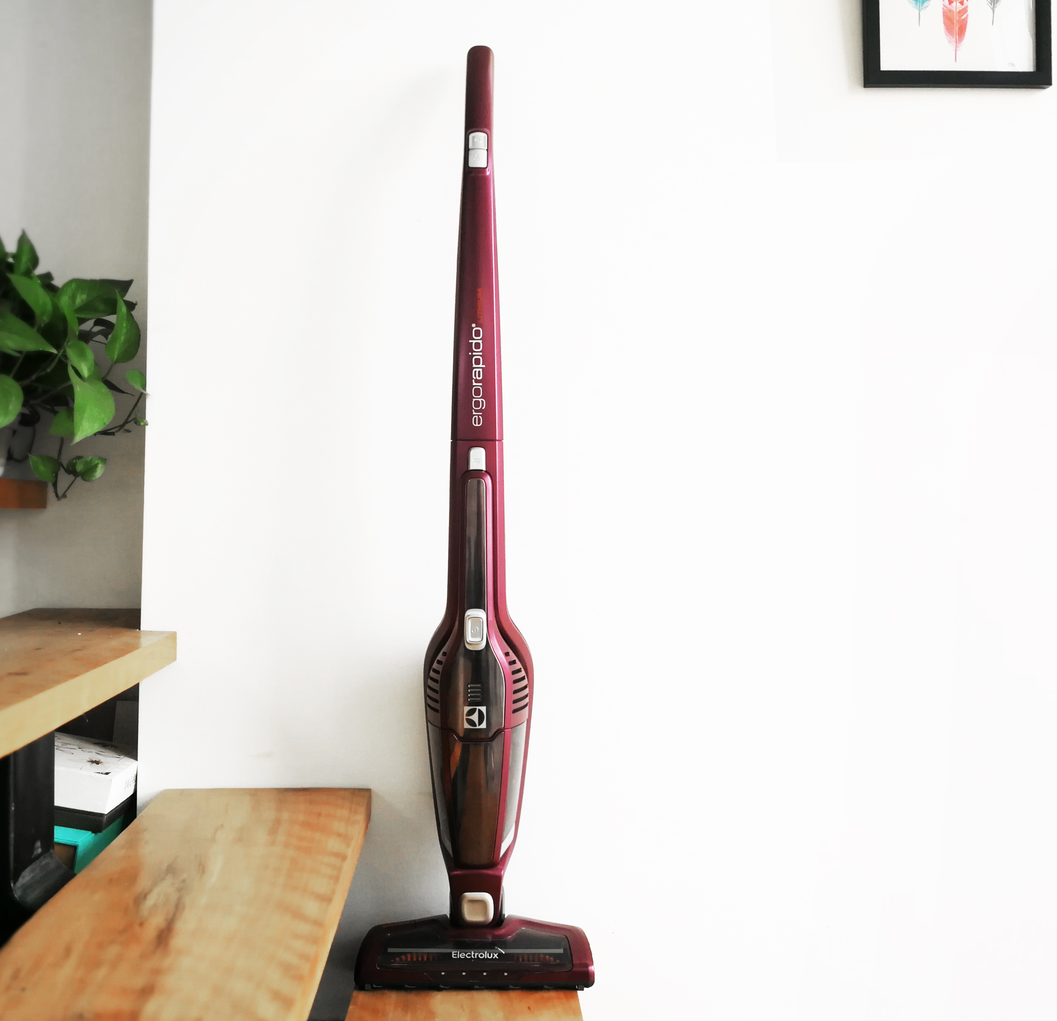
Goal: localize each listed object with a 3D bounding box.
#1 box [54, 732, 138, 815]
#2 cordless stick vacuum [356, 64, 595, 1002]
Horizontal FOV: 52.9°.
[{"bbox_3d":[-0.606,0.332,1.375,0.190,0.046,0.148,10,1,0],"label":"box"},{"bbox_3d":[-0.056,-0.012,1.270,0.267,1.095,0.157,0,-2,3],"label":"cordless stick vacuum"}]

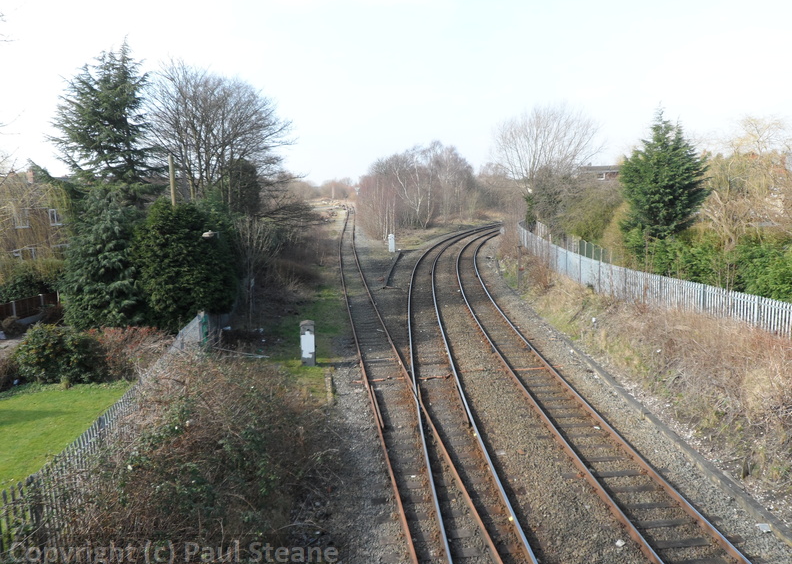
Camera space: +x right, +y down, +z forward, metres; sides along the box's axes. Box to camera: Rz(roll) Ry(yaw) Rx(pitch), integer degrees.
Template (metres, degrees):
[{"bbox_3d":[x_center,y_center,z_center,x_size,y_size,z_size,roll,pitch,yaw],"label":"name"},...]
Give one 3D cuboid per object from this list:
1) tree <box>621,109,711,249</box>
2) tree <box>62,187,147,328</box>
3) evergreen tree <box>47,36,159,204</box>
[{"bbox_3d":[14.608,-4.710,35.246,4.900,9.300,4.700,-1,8,0],"label":"tree"},{"bbox_3d":[-12.988,-0.857,29.442,4.100,6.900,4.100,-1,8,0],"label":"tree"},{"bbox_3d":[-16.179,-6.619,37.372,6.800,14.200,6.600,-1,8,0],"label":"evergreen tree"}]

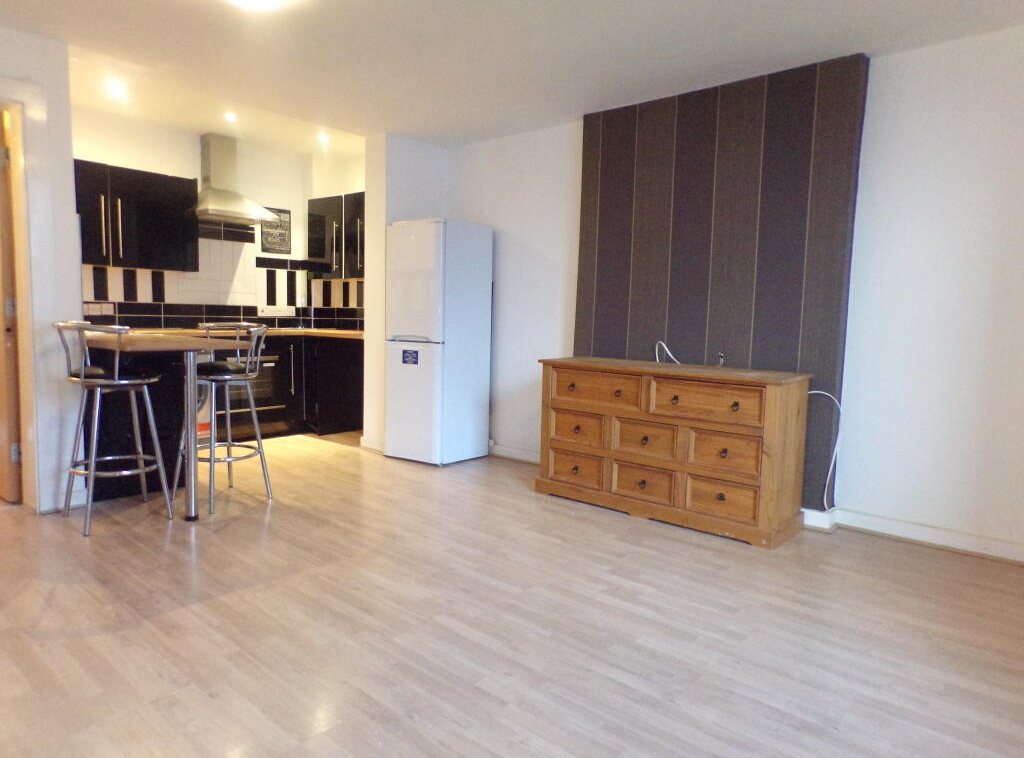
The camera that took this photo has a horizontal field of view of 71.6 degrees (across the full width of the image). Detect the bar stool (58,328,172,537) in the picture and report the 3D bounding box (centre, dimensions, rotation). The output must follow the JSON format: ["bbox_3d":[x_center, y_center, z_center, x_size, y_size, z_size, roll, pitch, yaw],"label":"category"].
[{"bbox_3d":[-1.996,0.218,3.563,0.478,0.980,0.484,6,7,42],"label":"bar stool"}]

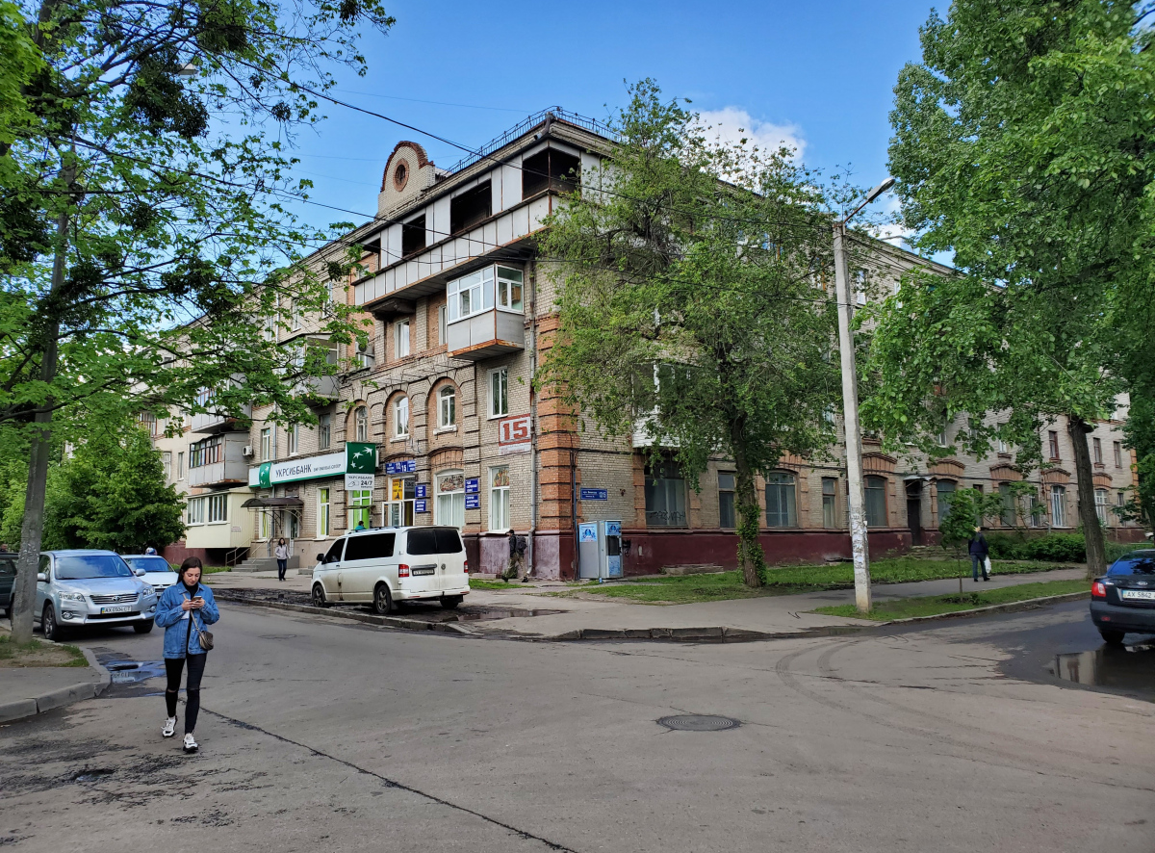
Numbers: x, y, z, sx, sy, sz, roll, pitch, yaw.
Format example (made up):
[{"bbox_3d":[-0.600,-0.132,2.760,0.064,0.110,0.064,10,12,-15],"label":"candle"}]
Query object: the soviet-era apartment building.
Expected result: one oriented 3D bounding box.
[{"bbox_3d":[4.151,0.232,65.029,57.000,17.800,50.000,5,-9,-41],"label":"soviet-era apartment building"}]

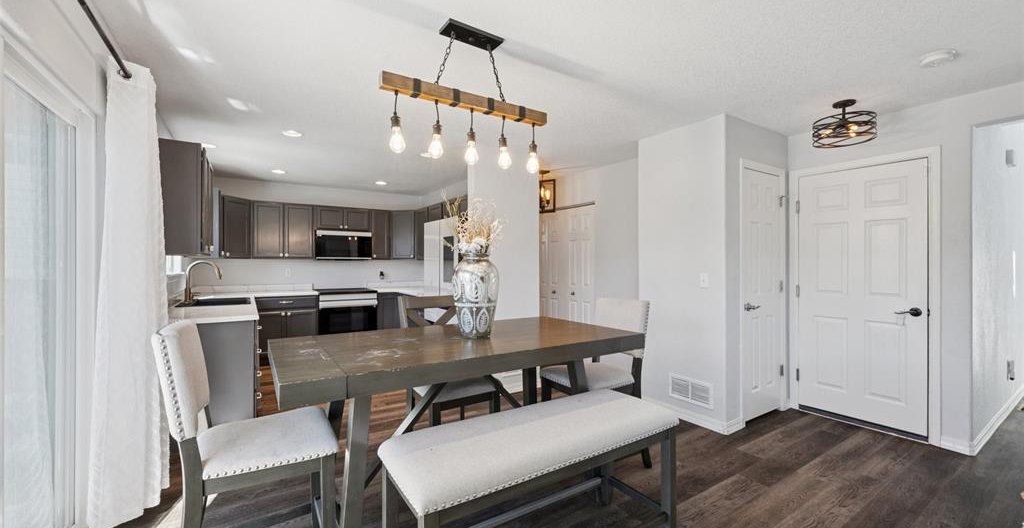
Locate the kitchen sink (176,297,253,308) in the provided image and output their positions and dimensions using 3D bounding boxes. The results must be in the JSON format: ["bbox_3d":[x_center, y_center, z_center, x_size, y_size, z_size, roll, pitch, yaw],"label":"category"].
[{"bbox_3d":[-2.995,0.488,4.062,0.520,0.210,0.850,0,0,-33],"label":"kitchen sink"}]

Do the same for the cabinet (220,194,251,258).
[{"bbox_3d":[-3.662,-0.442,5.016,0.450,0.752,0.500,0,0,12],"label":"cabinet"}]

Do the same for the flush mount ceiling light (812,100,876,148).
[{"bbox_3d":[2.389,-1.024,2.860,0.356,0.265,0.356,0,0,-33],"label":"flush mount ceiling light"}]

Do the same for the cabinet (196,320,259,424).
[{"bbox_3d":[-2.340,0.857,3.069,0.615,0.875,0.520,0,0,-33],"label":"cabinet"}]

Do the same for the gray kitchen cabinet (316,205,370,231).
[{"bbox_3d":[-2.541,-0.646,5.950,0.765,0.352,0.330,0,0,-33],"label":"gray kitchen cabinet"}]

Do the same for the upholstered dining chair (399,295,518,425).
[{"bbox_3d":[-0.390,0.768,2.426,0.460,1.070,0.570,0,0,-33],"label":"upholstered dining chair"}]

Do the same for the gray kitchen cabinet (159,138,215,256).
[{"bbox_3d":[-2.492,-0.450,3.017,0.330,0.762,0.860,0,0,-33],"label":"gray kitchen cabinet"}]

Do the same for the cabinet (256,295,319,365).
[{"bbox_3d":[-3.091,0.863,5.424,0.750,0.880,0.610,0,0,-33],"label":"cabinet"}]

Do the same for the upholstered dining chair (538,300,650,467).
[{"bbox_3d":[0.532,0.761,2.554,0.580,1.055,0.455,0,0,-33],"label":"upholstered dining chair"}]

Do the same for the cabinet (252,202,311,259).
[{"bbox_3d":[-3.174,-0.444,5.532,0.754,0.752,0.330,0,0,-33],"label":"cabinet"}]

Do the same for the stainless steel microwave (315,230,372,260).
[{"bbox_3d":[-2.523,-0.268,5.914,0.767,0.415,0.410,0,0,-33],"label":"stainless steel microwave"}]

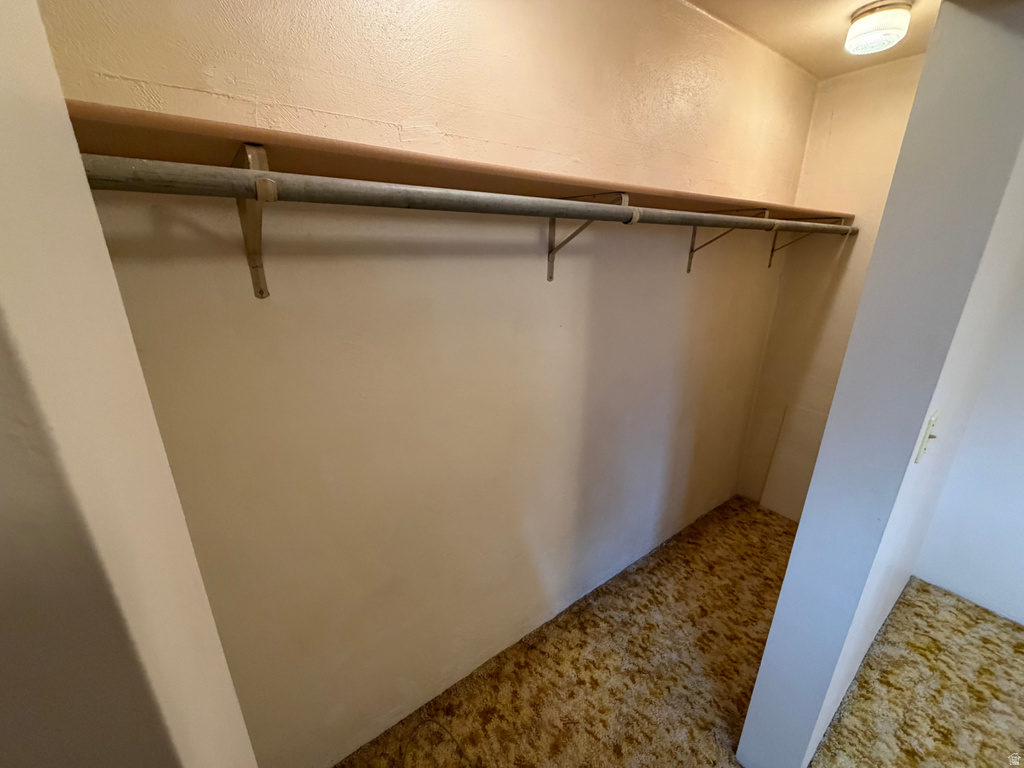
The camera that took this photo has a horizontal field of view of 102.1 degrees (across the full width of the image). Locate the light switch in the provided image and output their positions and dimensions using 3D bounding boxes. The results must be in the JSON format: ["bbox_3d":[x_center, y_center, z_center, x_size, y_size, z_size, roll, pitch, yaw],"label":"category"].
[{"bbox_3d":[0.993,0.128,0.982,0.070,0.114,0.016,-13,23,-35],"label":"light switch"}]

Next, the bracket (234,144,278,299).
[{"bbox_3d":[-0.438,-0.257,0.729,0.028,0.243,0.331,-13,23,-35],"label":"bracket"}]

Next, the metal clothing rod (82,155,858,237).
[{"bbox_3d":[0.589,-0.503,1.268,2.832,0.039,0.039,-13,23,-35],"label":"metal clothing rod"}]

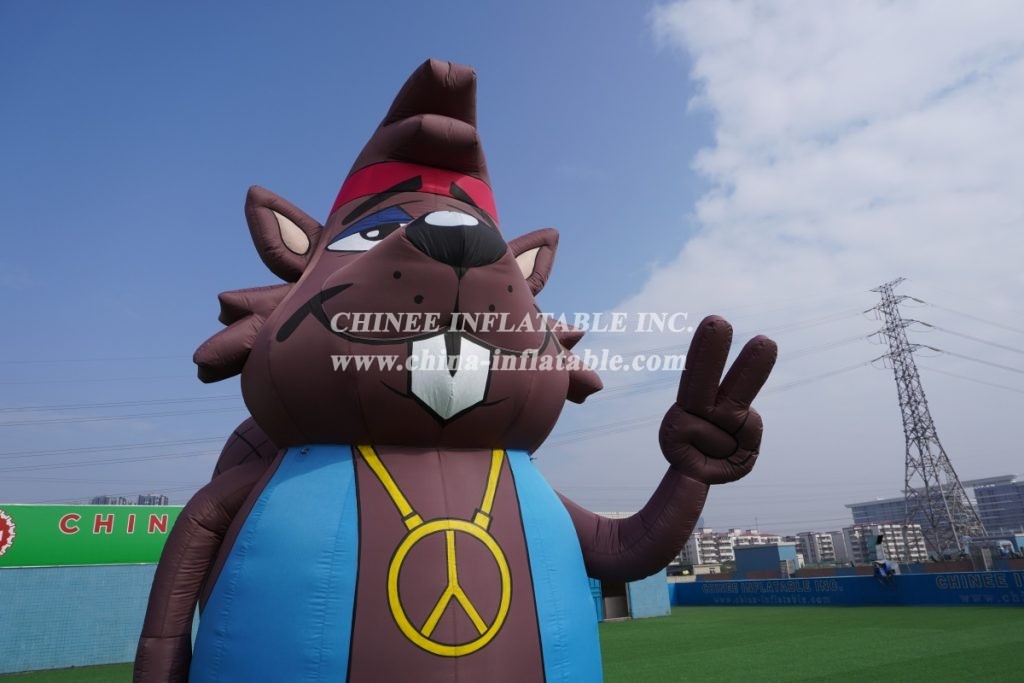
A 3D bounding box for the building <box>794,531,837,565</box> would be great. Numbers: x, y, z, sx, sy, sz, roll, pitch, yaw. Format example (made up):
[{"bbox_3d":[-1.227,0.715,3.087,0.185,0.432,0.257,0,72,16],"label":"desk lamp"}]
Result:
[{"bbox_3d":[170.126,117.822,382.189,13.000,22.500,14.000,5,-21,-21],"label":"building"}]

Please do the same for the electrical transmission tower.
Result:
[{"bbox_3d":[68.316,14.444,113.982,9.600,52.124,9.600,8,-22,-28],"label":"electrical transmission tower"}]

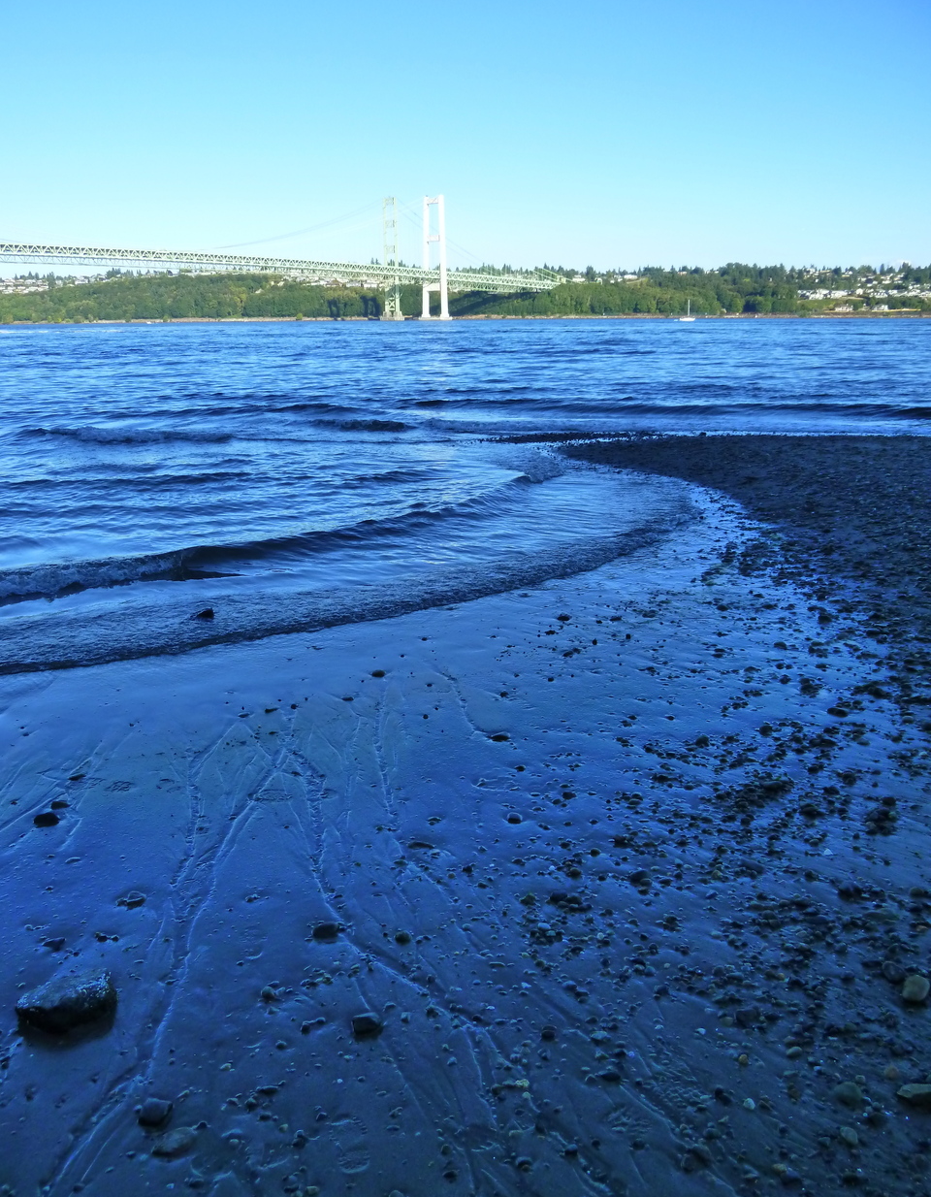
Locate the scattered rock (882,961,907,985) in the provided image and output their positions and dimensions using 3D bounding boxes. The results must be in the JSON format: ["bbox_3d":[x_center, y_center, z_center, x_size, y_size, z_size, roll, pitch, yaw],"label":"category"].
[{"bbox_3d":[1.082,0.943,2.264,0.035,0.042,0.054,-14,20,-38],"label":"scattered rock"}]

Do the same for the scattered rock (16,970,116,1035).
[{"bbox_3d":[-0.969,0.979,2.184,0.222,0.088,0.138,-5,16,-15],"label":"scattered rock"}]

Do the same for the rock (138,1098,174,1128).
[{"bbox_3d":[-0.653,1.083,1.893,0.066,0.030,0.055,-4,16,-10],"label":"rock"}]

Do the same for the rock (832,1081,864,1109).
[{"bbox_3d":[0.814,1.052,1.905,0.058,0.032,0.046,3,16,14],"label":"rock"}]

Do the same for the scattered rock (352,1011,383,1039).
[{"bbox_3d":[-0.235,1.008,2.128,0.071,0.035,0.048,-2,15,-5],"label":"scattered rock"}]

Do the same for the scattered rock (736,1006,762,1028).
[{"bbox_3d":[0.670,0.992,2.124,0.055,0.035,0.041,-2,15,-5],"label":"scattered rock"}]

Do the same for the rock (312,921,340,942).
[{"bbox_3d":[-0.386,0.916,2.478,0.077,0.032,0.054,-3,16,-8],"label":"rock"}]

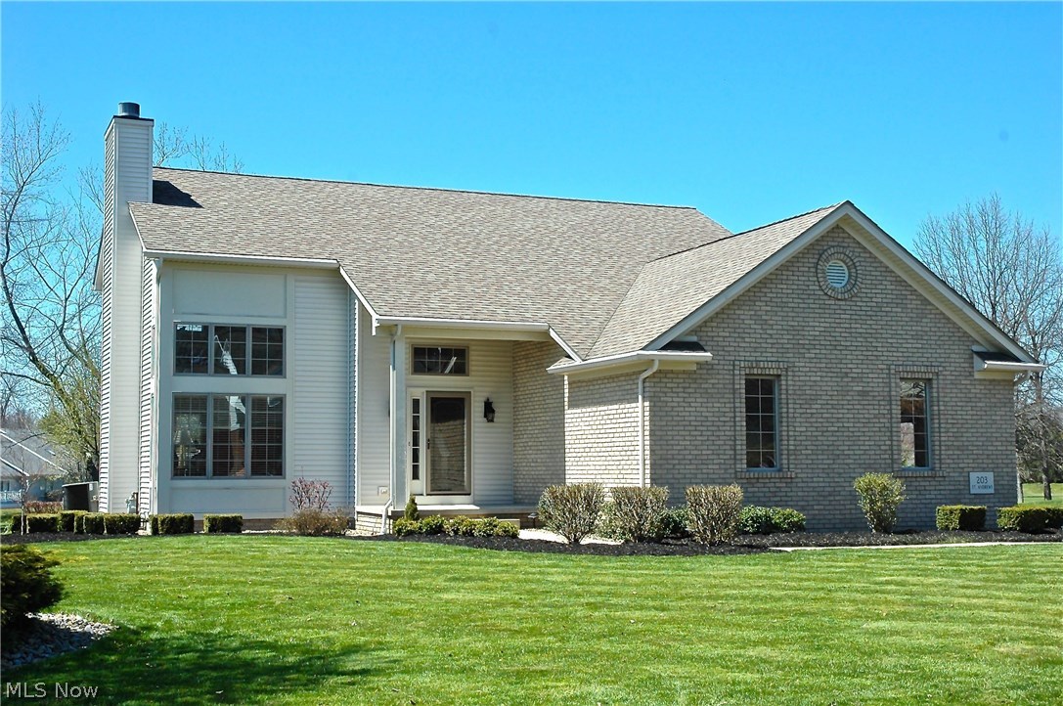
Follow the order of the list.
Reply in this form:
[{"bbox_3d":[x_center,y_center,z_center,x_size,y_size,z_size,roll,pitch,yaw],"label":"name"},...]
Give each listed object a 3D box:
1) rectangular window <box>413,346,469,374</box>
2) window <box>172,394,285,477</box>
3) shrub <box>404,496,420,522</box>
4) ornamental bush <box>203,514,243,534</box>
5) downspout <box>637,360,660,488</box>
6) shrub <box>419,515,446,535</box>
[{"bbox_3d":[-1.773,0.137,26.405,1.160,0.550,0.120,2,-5,-23],"label":"rectangular window"},{"bbox_3d":[-5.685,1.571,25.550,2.110,1.610,0.120,2,-5,-23],"label":"window"},{"bbox_3d":[-2.067,2.753,23.321,0.269,0.622,0.269,2,-5,-23],"label":"shrub"},{"bbox_3d":[-5.651,3.145,24.882,0.610,0.323,0.550,2,-5,-23],"label":"ornamental bush"},{"bbox_3d":[1.906,1.525,21.906,0.100,2.820,0.620,2,-5,-23],"label":"downspout"},{"bbox_3d":[-1.681,2.917,23.033,0.465,0.332,0.465,0,-5,0],"label":"shrub"}]

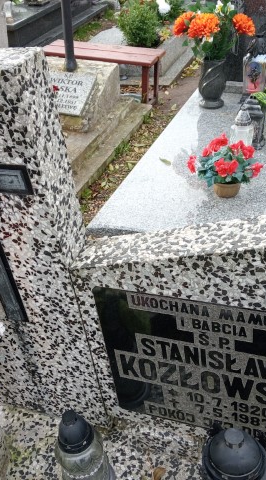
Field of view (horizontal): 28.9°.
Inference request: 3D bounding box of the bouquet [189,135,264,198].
[{"bbox_3d":[0.364,-0.288,2.017,0.280,0.240,0.245,4,36,16],"label":"bouquet"}]

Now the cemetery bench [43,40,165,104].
[{"bbox_3d":[-0.255,-1.386,4.362,1.209,0.410,0.270,20,42,34],"label":"cemetery bench"}]

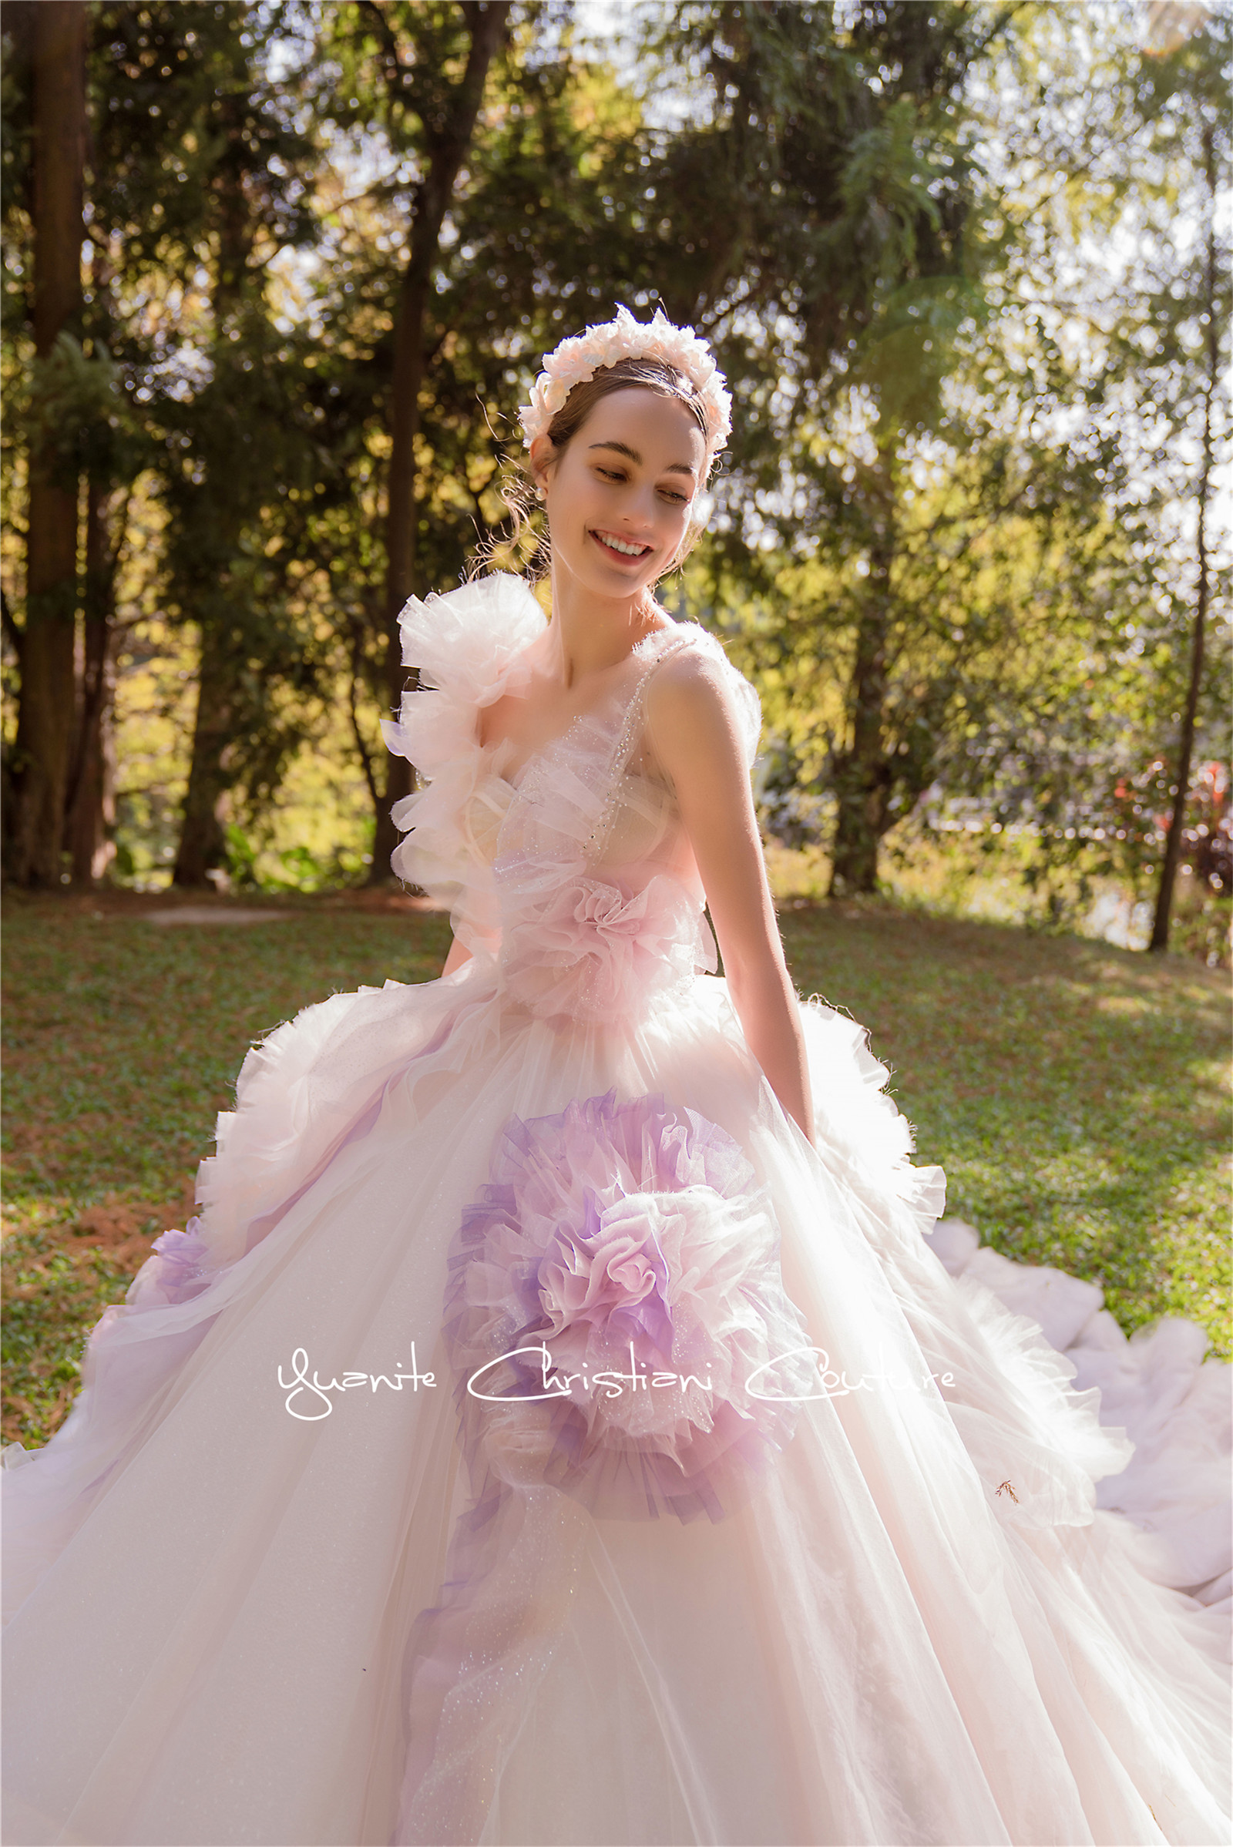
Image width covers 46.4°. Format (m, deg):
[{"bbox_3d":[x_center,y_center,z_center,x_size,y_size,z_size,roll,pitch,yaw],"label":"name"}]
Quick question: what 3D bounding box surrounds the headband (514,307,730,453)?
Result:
[{"bbox_3d":[0.009,-0.513,1.360,0.180,0.120,0.095,10,-3,-23],"label":"headband"}]

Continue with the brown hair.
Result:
[{"bbox_3d":[-0.012,-0.436,1.380,0.175,0.195,0.180,10,-3,-23],"label":"brown hair"}]

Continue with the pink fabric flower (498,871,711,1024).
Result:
[{"bbox_3d":[-0.012,0.023,1.390,0.195,0.145,0.090,2,2,12],"label":"pink fabric flower"}]

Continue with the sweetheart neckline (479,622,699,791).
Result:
[{"bbox_3d":[-0.027,-0.206,1.370,0.190,0.150,0.110,2,-3,22],"label":"sweetheart neckline"}]

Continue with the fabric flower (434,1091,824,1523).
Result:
[{"bbox_3d":[0.010,0.323,1.210,0.305,0.345,0.160,-1,-27,2],"label":"fabric flower"}]

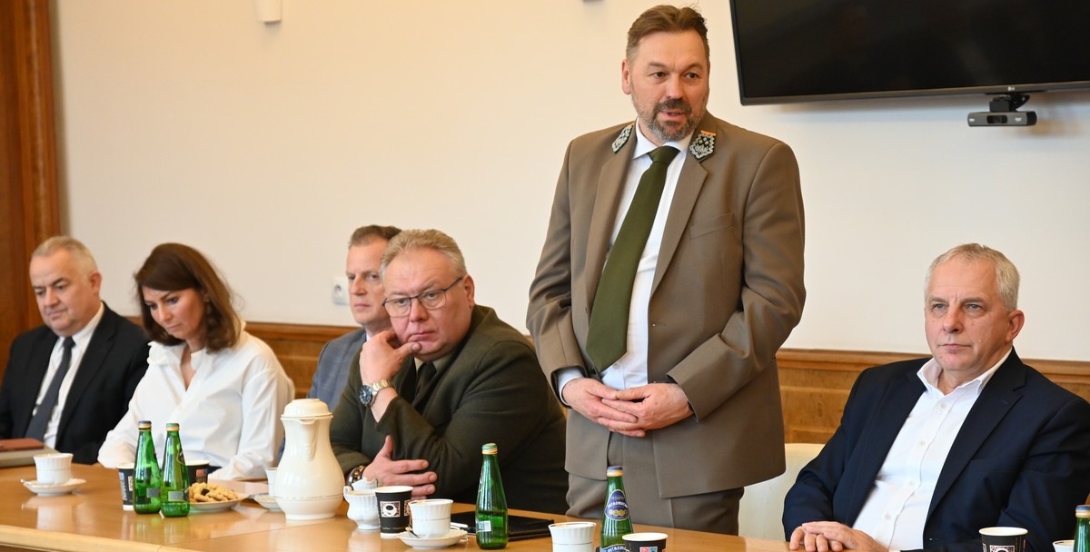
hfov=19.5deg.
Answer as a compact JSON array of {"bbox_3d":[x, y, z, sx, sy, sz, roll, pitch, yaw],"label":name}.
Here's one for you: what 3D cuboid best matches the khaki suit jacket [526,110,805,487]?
[{"bbox_3d":[0.254,0.063,6.550,0.570,0.770,0.340,-1,3,25],"label":"khaki suit jacket"}]

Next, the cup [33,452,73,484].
[{"bbox_3d":[-1.123,0.445,7.275,0.088,0.068,0.098,-2,2,-9],"label":"cup"}]

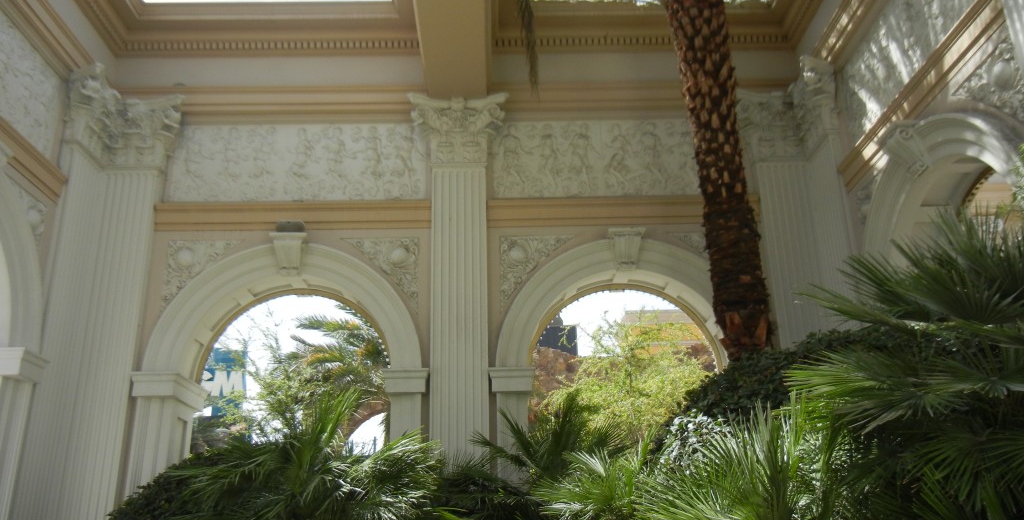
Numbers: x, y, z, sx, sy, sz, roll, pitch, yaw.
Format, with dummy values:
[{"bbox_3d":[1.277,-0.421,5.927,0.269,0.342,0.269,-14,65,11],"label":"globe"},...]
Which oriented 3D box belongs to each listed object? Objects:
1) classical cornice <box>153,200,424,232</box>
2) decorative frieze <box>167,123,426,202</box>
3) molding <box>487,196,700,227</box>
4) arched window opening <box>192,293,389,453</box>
[{"bbox_3d":[-2.672,-0.544,10.806,3.355,0.361,0.200,-1,-20,-1],"label":"classical cornice"},{"bbox_3d":[-2.656,-1.227,11.079,3.172,1.056,0.120,-1,-20,-1],"label":"decorative frieze"},{"bbox_3d":[1.350,-0.600,10.866,3.290,0.365,0.200,-1,-20,-1],"label":"molding"},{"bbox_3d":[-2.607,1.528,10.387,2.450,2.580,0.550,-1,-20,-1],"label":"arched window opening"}]

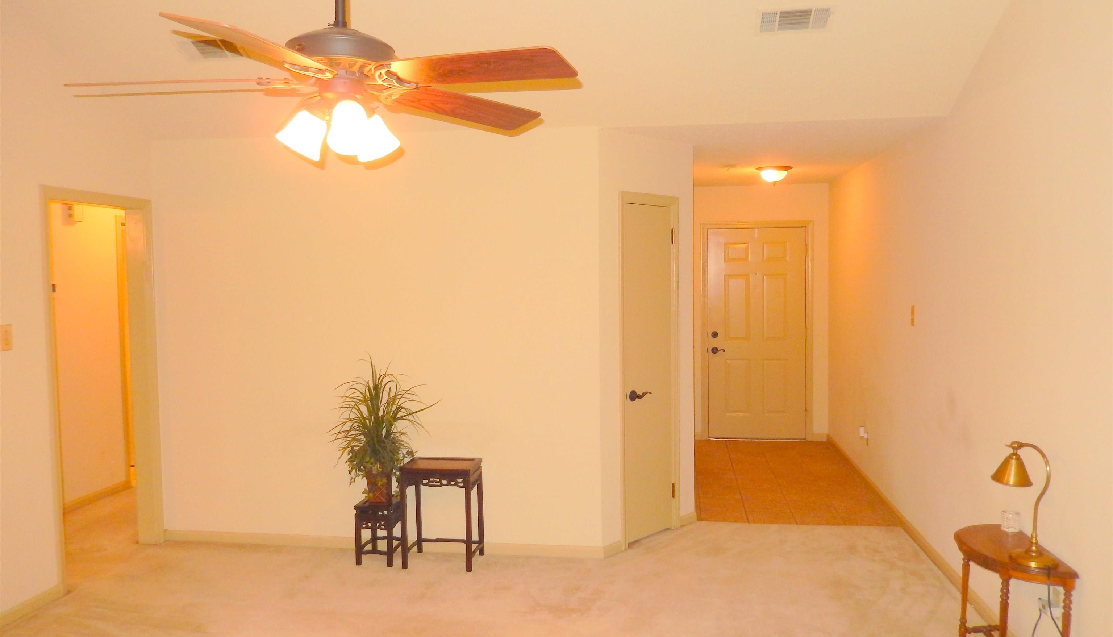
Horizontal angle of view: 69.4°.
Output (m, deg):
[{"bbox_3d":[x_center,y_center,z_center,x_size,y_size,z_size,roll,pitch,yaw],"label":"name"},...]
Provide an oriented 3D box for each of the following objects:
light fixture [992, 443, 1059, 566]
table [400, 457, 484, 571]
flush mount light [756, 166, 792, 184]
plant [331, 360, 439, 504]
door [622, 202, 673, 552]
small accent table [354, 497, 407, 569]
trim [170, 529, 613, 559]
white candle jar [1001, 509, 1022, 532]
[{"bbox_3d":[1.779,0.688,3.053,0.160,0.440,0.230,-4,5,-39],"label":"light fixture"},{"bbox_3d":[-0.656,1.118,4.616,0.420,0.575,0.285,0,4,8],"label":"table"},{"bbox_3d":[1.720,-1.127,6.359,0.290,0.140,0.290,0,4,8],"label":"flush mount light"},{"bbox_3d":[-0.995,0.645,4.585,0.600,0.870,0.460,0,4,8],"label":"plant"},{"bbox_3d":[0.553,0.326,4.928,0.045,2.035,0.470,3,5,43],"label":"door"},{"bbox_3d":[-1.020,1.243,4.673,0.235,0.327,0.240,0,4,8],"label":"small accent table"},{"bbox_3d":[-1.076,1.361,4.845,2.772,0.070,0.030,0,4,8],"label":"trim"},{"bbox_3d":[1.904,0.848,3.373,0.073,0.078,0.073,0,4,8],"label":"white candle jar"}]

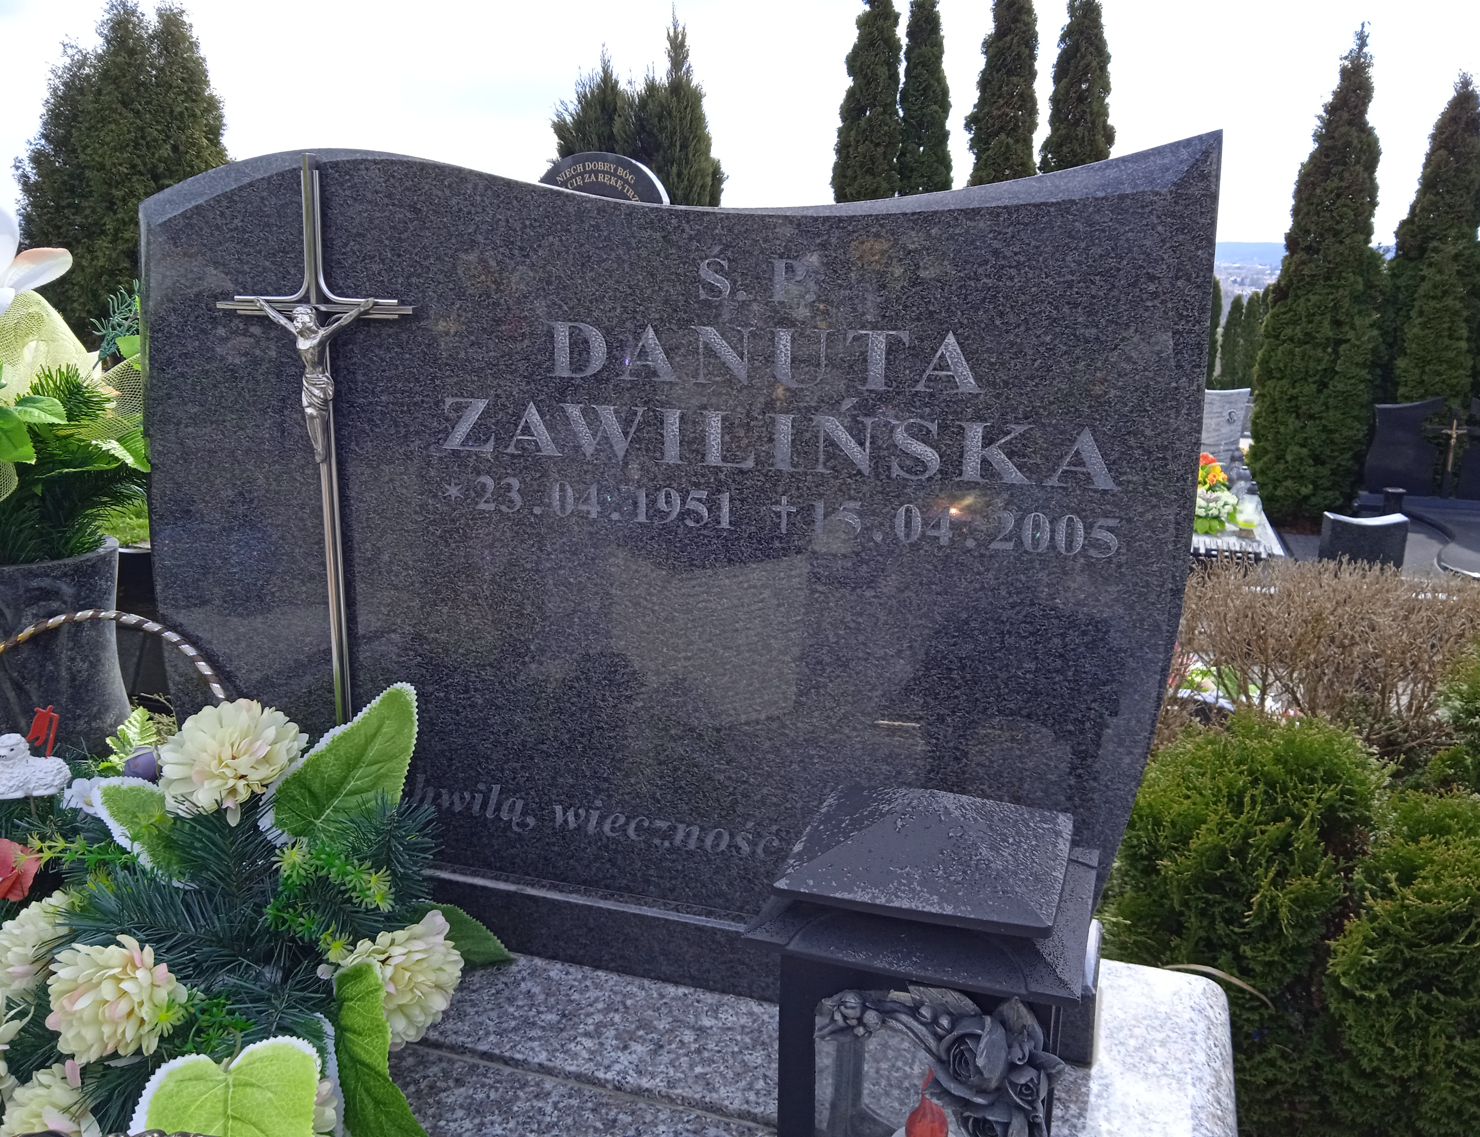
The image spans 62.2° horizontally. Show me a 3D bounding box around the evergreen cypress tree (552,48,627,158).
[{"bbox_3d":[-0.825,-1.848,7.269,0.650,2.302,0.650,-2,15,-6],"label":"evergreen cypress tree"}]

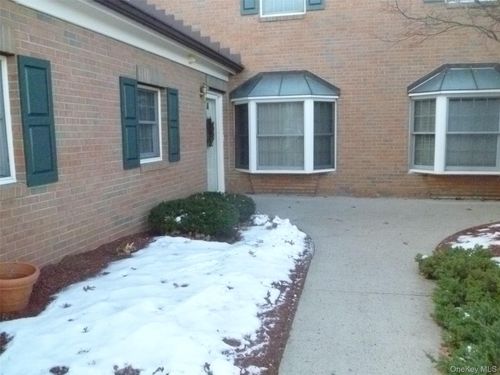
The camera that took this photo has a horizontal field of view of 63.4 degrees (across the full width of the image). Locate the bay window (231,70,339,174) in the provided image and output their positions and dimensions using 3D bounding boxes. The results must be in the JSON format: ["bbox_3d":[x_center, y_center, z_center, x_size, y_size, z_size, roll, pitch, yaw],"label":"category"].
[{"bbox_3d":[0.609,-1.331,8.153,2.257,2.030,0.594,2,8,15],"label":"bay window"}]

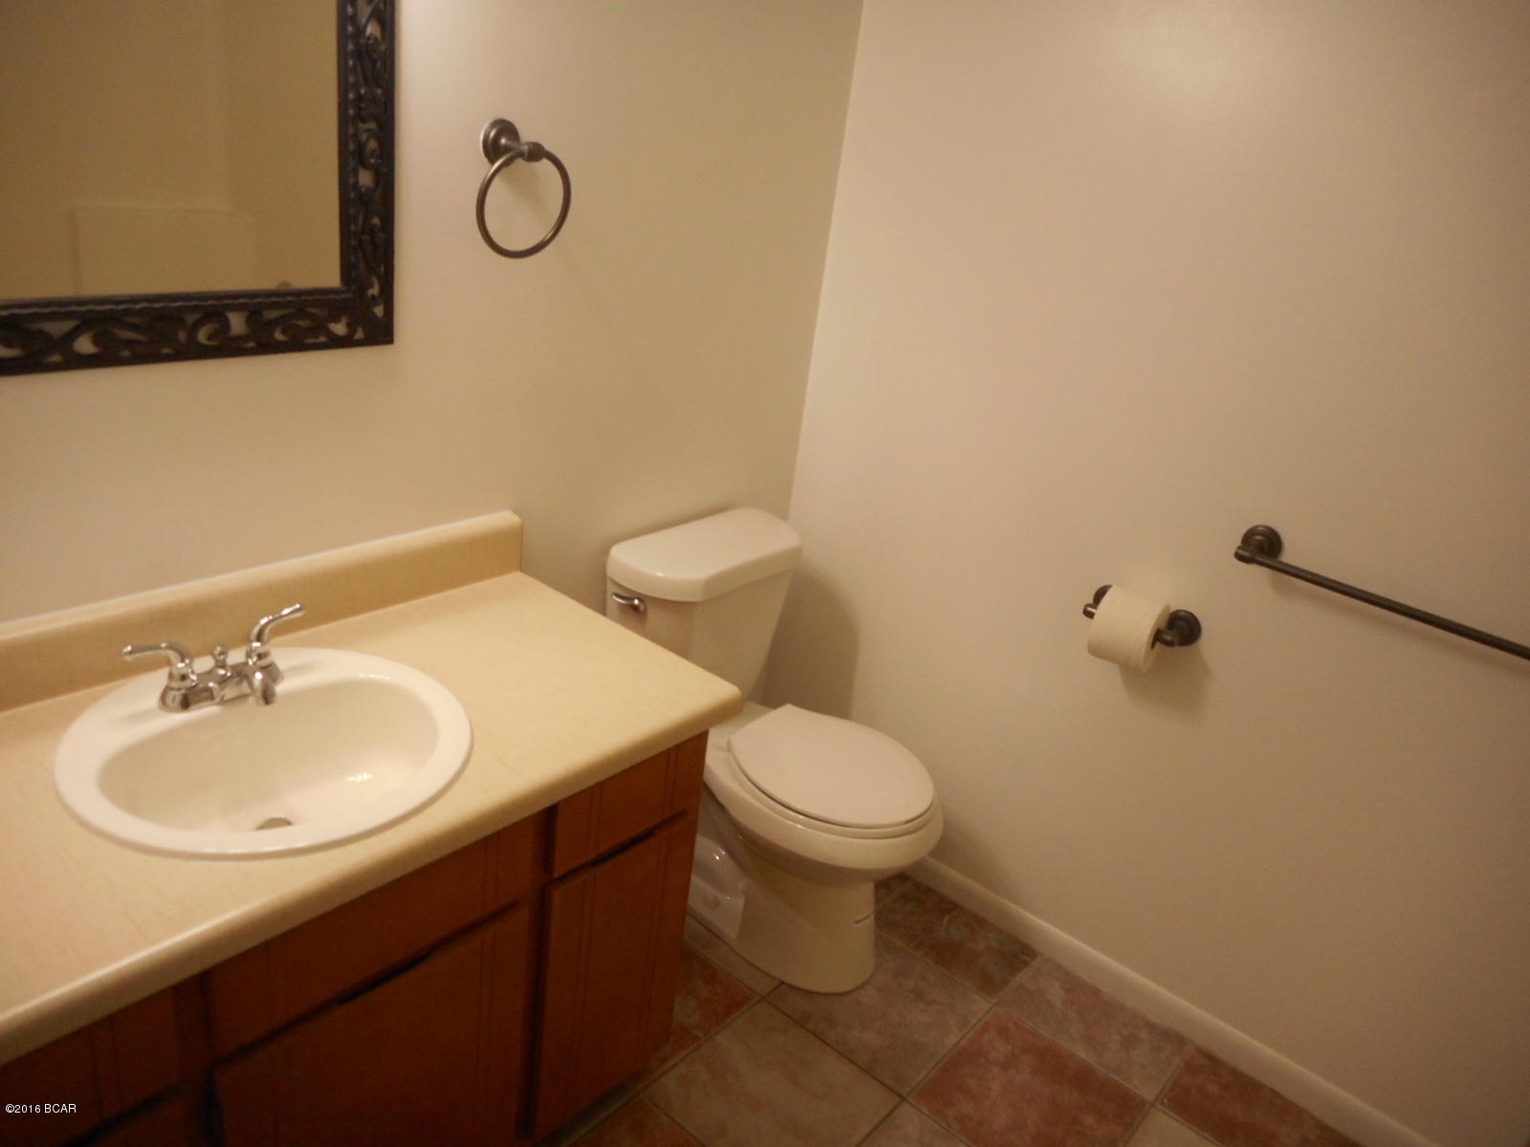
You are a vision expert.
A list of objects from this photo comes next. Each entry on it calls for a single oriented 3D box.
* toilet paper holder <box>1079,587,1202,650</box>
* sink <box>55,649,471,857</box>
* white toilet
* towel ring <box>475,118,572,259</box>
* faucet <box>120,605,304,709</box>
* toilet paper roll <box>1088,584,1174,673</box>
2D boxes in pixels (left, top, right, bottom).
[{"bbox_3d":[0.691,0.089,2.055,0.205,0.072,0.084,24,28,34],"label":"toilet paper holder"},{"bbox_3d":[-0.628,0.283,1.433,0.485,0.185,0.475,24,28,34],"label":"sink"},{"bbox_3d":[0.032,0.388,2.232,0.707,0.797,0.452,24,28,34],"label":"white toilet"},{"bbox_3d":[-0.380,-0.581,1.675,0.079,0.197,0.170,24,28,34],"label":"towel ring"},{"bbox_3d":[-0.679,0.129,1.431,0.165,0.098,0.228,24,28,34],"label":"faucet"},{"bbox_3d":[0.674,0.105,2.039,0.104,0.126,0.126,24,28,34],"label":"toilet paper roll"}]

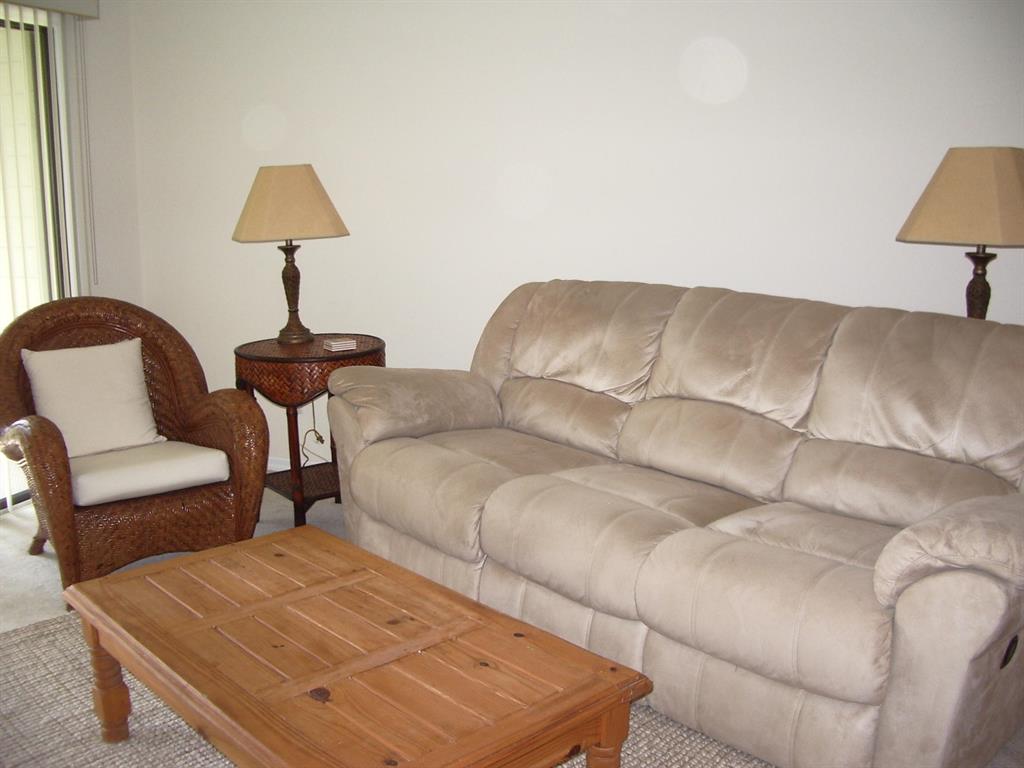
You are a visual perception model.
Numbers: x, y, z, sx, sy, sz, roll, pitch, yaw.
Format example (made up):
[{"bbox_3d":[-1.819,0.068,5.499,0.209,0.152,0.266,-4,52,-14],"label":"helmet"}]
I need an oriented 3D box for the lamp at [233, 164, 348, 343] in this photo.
[{"bbox_3d":[-0.837,-0.492,3.914,0.400,0.665,0.400,-6,13,-23],"label":"lamp"}]

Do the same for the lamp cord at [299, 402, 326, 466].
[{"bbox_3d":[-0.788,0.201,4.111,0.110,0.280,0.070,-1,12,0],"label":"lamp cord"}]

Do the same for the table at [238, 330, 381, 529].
[{"bbox_3d":[-0.739,0.193,3.915,0.555,0.680,0.555,-1,12,0],"label":"table"}]

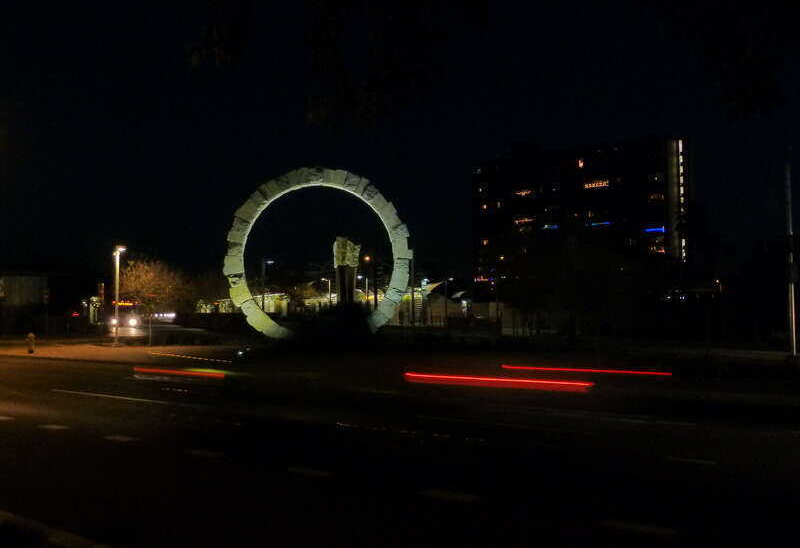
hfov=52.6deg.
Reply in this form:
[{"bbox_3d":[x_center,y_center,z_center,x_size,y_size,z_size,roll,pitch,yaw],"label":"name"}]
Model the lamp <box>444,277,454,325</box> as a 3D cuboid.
[{"bbox_3d":[7.040,3.980,115.000,1.400,7.200,0.400,0,-3,0],"label":"lamp"}]

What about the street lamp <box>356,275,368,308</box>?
[{"bbox_3d":[-5.240,3.910,113.000,1.400,7.200,0.400,0,-3,0],"label":"street lamp"}]

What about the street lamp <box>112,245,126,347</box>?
[{"bbox_3d":[-14.560,1.090,42.000,0.730,5.250,0.350,0,-3,0],"label":"street lamp"}]

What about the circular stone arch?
[{"bbox_3d":[-3.980,-0.870,39.000,9.100,8.400,0.850,0,-3,-6],"label":"circular stone arch"}]

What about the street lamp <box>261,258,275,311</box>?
[{"bbox_3d":[-13.100,2.130,80.000,1.400,7.100,0.400,0,-3,0],"label":"street lamp"}]

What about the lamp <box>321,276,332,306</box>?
[{"bbox_3d":[-10.540,4.090,116.000,1.400,7.200,0.400,0,-3,0],"label":"lamp"}]

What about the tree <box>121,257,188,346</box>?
[{"bbox_3d":[-13.200,1.480,43.500,3.700,4.650,3.600,0,-3,0],"label":"tree"}]

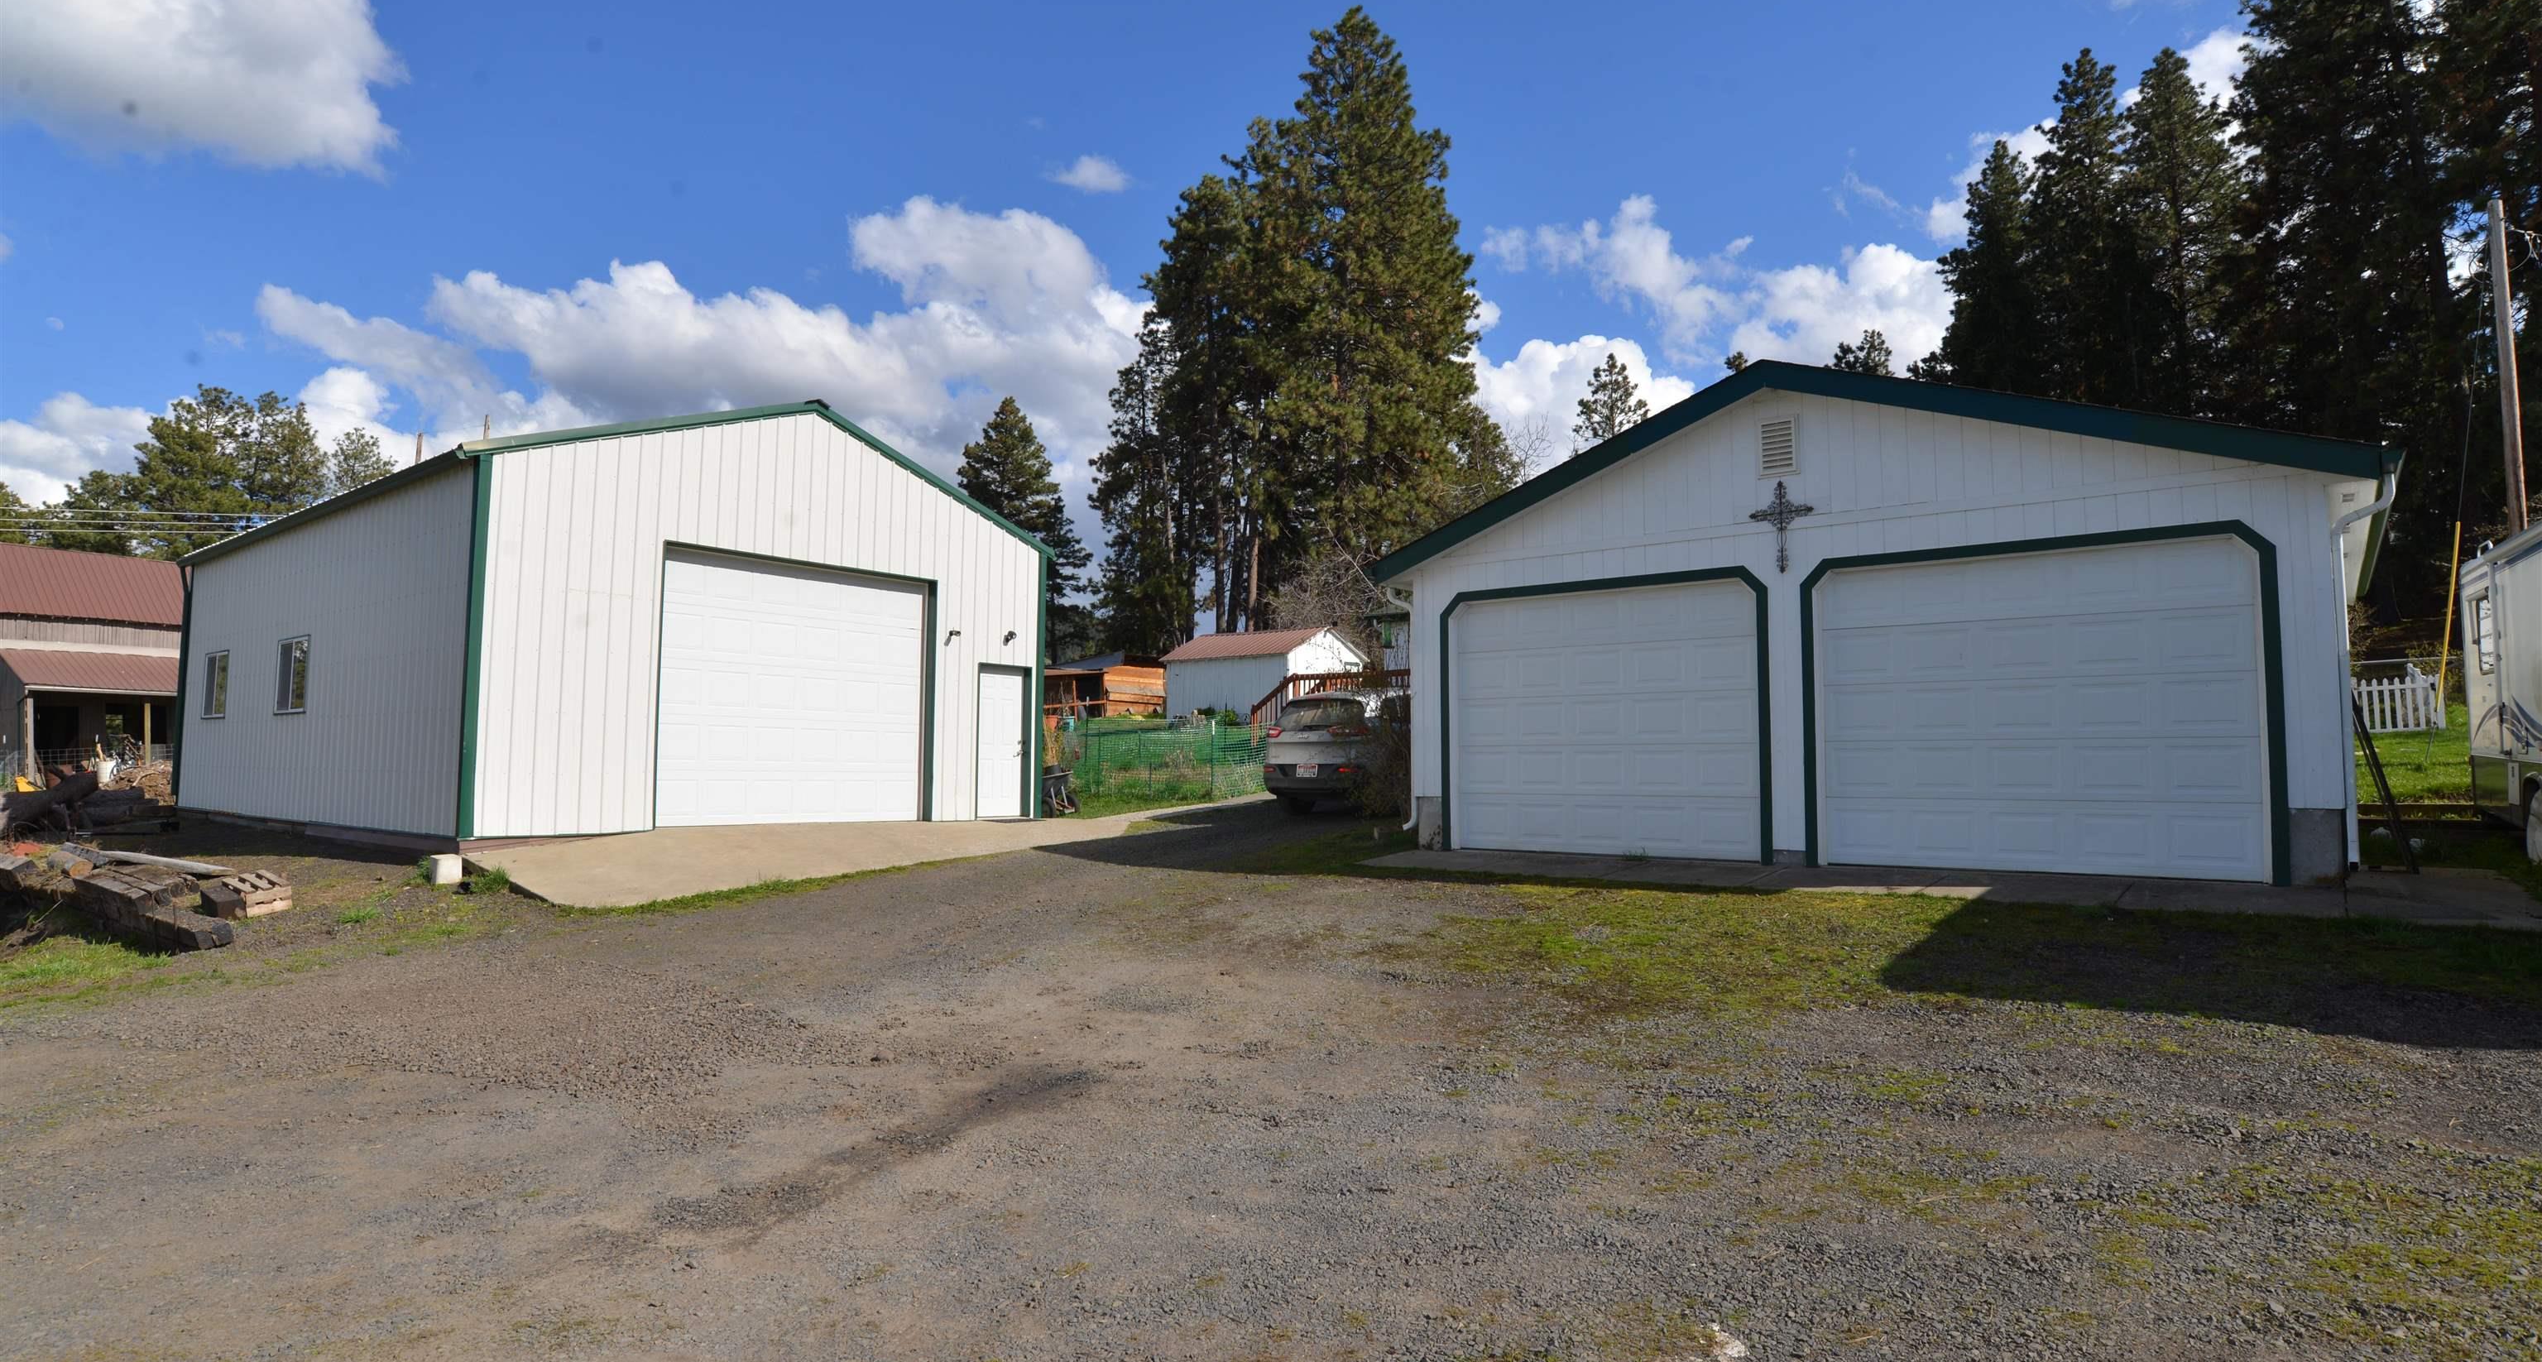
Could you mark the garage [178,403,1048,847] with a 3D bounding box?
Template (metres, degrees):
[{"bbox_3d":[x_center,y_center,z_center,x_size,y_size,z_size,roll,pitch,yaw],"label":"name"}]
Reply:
[{"bbox_3d":[-9.933,-0.601,18.982,11.300,5.270,7.730,-3,-5,39],"label":"garage"}]

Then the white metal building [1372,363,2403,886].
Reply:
[{"bbox_3d":[6.649,-0.384,13.966,8.297,4.460,7.700,-3,-5,38],"label":"white metal building"}]

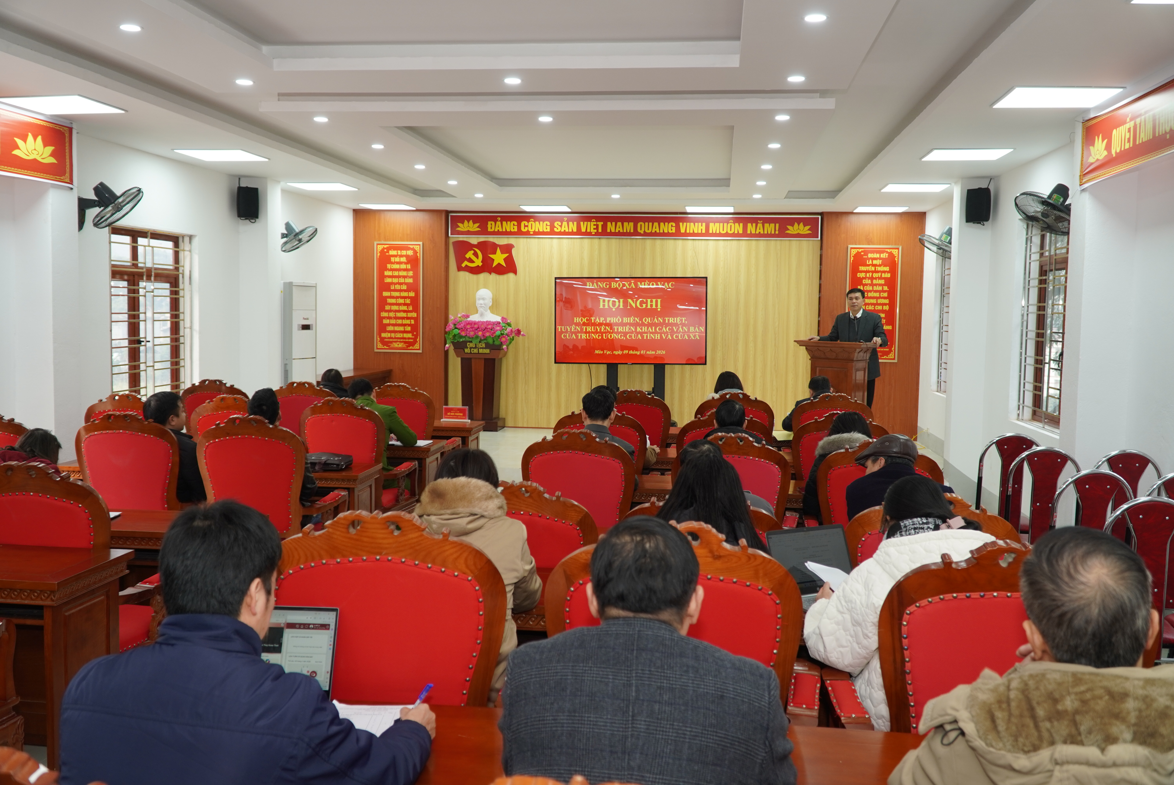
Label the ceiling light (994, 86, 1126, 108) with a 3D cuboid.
[{"bbox_3d":[2.740,-1.730,5.732,0.600,0.030,0.600,2,5,8],"label":"ceiling light"}]

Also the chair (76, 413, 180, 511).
[{"bbox_3d":[-2.242,0.629,5.164,0.660,1.110,0.650,2,5,8],"label":"chair"}]

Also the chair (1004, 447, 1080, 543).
[{"bbox_3d":[2.515,0.733,5.553,0.430,0.910,0.500,2,5,14],"label":"chair"}]

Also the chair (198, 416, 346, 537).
[{"bbox_3d":[-1.625,0.635,5.248,0.590,1.080,0.630,2,5,12],"label":"chair"}]

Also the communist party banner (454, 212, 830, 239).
[{"bbox_3d":[0.501,-1.923,11.366,4.302,0.280,0.050,2,5,8],"label":"communist party banner"}]

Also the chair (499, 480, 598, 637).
[{"bbox_3d":[-0.205,0.810,3.468,0.660,1.110,0.650,2,5,8],"label":"chair"}]

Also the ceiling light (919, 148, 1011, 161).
[{"bbox_3d":[3.017,-1.900,7.802,0.600,0.030,0.600,2,5,8],"label":"ceiling light"}]

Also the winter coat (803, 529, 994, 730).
[{"bbox_3d":[0.778,0.637,2.377,0.520,0.659,0.500,0,5,-7],"label":"winter coat"}]

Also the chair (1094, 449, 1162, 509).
[{"bbox_3d":[2.749,0.773,5.334,0.420,0.960,0.500,1,5,-6],"label":"chair"}]

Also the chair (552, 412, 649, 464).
[{"bbox_3d":[0.111,0.611,5.923,0.590,1.080,0.630,2,5,8],"label":"chair"}]

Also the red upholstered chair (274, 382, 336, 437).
[{"bbox_3d":[-2.080,0.419,7.428,0.630,1.050,0.620,1,5,0],"label":"red upholstered chair"}]

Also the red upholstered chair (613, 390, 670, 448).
[{"bbox_3d":[0.355,0.503,7.248,0.590,1.080,0.630,2,5,8],"label":"red upholstered chair"}]

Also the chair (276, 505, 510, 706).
[{"bbox_3d":[-0.419,0.773,2.351,0.660,1.110,0.650,1,5,4],"label":"chair"}]

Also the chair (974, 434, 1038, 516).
[{"bbox_3d":[2.523,0.680,6.180,0.430,0.910,0.500,1,5,-5],"label":"chair"}]

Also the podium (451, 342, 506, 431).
[{"bbox_3d":[-1.356,-0.085,12.711,0.660,1.180,0.480,2,5,8],"label":"podium"}]

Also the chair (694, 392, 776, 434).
[{"bbox_3d":[1.060,0.532,7.137,0.660,1.110,0.650,2,5,8],"label":"chair"}]

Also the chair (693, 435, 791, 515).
[{"bbox_3d":[0.702,0.721,4.883,0.660,1.110,0.650,2,5,8],"label":"chair"}]

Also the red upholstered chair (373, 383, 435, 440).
[{"bbox_3d":[-1.332,0.466,7.400,0.660,1.110,0.650,2,5,8],"label":"red upholstered chair"}]

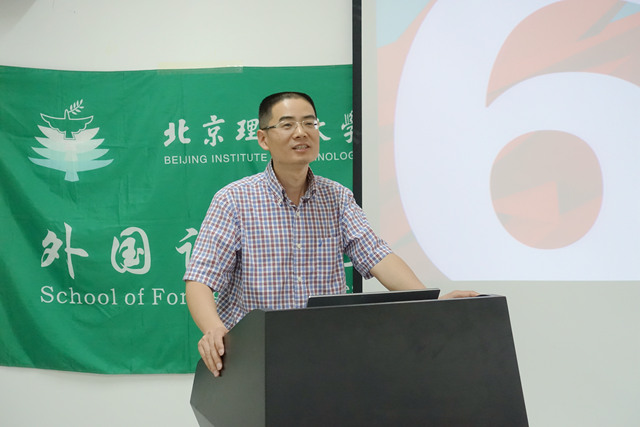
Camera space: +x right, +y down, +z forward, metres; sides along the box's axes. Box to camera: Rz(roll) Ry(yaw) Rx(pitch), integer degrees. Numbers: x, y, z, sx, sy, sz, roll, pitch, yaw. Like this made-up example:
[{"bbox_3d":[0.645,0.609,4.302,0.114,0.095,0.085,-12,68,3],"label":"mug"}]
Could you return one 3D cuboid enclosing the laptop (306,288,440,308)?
[{"bbox_3d":[0.074,0.300,1.765,0.350,0.230,0.300,0,0,-25],"label":"laptop"}]

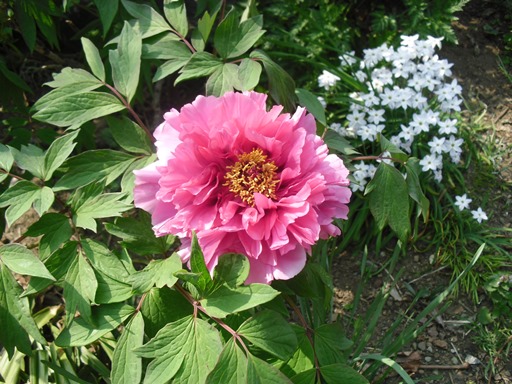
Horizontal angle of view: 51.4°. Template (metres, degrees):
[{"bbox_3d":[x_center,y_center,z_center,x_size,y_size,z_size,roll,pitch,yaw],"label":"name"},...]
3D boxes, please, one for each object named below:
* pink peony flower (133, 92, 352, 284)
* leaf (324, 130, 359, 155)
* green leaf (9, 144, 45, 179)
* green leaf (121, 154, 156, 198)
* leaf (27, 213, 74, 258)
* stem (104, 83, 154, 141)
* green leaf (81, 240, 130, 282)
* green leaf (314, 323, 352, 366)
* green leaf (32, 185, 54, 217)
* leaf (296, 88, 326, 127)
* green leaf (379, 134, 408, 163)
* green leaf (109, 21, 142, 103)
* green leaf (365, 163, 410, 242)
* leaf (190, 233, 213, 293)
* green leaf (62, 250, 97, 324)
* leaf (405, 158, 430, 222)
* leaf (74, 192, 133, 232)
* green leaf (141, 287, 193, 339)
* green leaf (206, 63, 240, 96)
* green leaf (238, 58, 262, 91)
[{"bbox_3d":[-0.013,-0.004,0.500,0.198,0.115,0.180,-3,73,-3],"label":"pink peony flower"},{"bbox_3d":[0.103,-0.059,0.640,0.051,0.013,0.026,28,62,5],"label":"leaf"},{"bbox_3d":[-0.247,-0.037,0.583,0.067,0.012,0.031,39,63,20],"label":"green leaf"},{"bbox_3d":[-0.118,-0.013,0.545,0.032,0.012,0.060,26,80,12],"label":"green leaf"},{"bbox_3d":[-0.226,0.044,0.583,0.052,0.014,0.053,-41,62,-14],"label":"leaf"},{"bbox_3d":[-0.144,-0.090,0.600,0.011,0.009,0.089,-41,90,0],"label":"stem"},{"bbox_3d":[-0.175,0.080,0.620,0.074,0.015,0.035,36,66,7],"label":"green leaf"},{"bbox_3d":[0.096,0.189,0.660,0.052,0.014,0.045,36,67,10],"label":"green leaf"},{"bbox_3d":[-0.231,0.011,0.580,0.020,0.010,0.033,9,77,-10],"label":"green leaf"},{"bbox_3d":[0.070,-0.100,0.623,0.022,0.010,0.063,-28,70,-26],"label":"leaf"},{"bbox_3d":[0.176,-0.056,0.680,0.044,0.016,0.026,30,51,10],"label":"green leaf"},{"bbox_3d":[-0.138,-0.141,0.570,0.035,0.015,0.095,-5,78,-1],"label":"green leaf"},{"bbox_3d":[0.142,0.014,0.570,0.048,0.092,0.022,-9,3,-2],"label":"green leaf"},{"bbox_3d":[-0.050,0.062,0.468,0.018,0.057,0.012,-5,5,17],"label":"leaf"},{"bbox_3d":[-0.205,0.112,0.620,0.038,0.018,0.086,-1,70,-6],"label":"green leaf"},{"bbox_3d":[0.203,-0.002,0.670,0.024,0.020,0.082,-24,93,-29],"label":"leaf"},{"bbox_3d":[-0.178,0.023,0.620,0.070,0.016,0.040,-16,67,-7],"label":"leaf"},{"bbox_3d":[-0.092,0.118,0.515,0.051,0.015,0.055,-10,79,-6],"label":"green leaf"},{"bbox_3d":[-0.040,-0.134,0.650,0.044,0.014,0.054,7,90,0],"label":"green leaf"},{"bbox_3d":[-0.007,-0.142,0.650,0.030,0.013,0.041,-4,90,-6],"label":"green leaf"}]

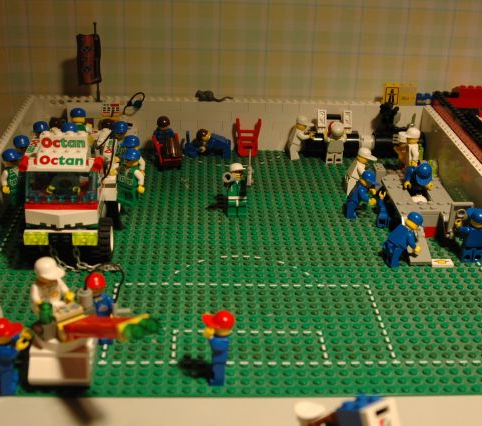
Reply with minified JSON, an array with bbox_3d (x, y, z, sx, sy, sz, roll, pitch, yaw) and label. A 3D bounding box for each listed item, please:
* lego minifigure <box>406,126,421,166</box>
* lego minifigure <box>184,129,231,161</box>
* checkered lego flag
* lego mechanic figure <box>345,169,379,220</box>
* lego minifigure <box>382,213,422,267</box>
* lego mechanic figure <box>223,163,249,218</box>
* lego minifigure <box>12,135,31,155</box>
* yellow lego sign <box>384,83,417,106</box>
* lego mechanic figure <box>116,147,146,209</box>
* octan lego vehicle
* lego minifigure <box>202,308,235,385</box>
[{"bbox_3d":[0.151,-0.057,0.737,0.017,0.042,0.023,5,25,6],"label":"lego minifigure"},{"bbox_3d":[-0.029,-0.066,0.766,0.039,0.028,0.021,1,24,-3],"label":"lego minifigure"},{"bbox_3d":[-0.137,-0.136,0.737,0.021,0.071,0.007,1,25,-3],"label":"checkered lego flag"},{"bbox_3d":[0.098,-0.016,0.656,0.027,0.036,0.021,1,24,-3],"label":"lego mechanic figure"},{"bbox_3d":[0.115,0.019,0.580,0.029,0.037,0.021,-9,28,-23],"label":"lego minifigure"},{"bbox_3d":[-0.004,-0.017,0.641,0.023,0.043,0.016,-1,25,-7],"label":"lego mechanic figure"},{"bbox_3d":[-0.162,-0.039,0.619,0.017,0.042,0.024,12,27,19],"label":"lego minifigure"},{"bbox_3d":[0.150,-0.113,0.772,0.032,0.021,0.008,1,25,-3],"label":"yellow lego sign"},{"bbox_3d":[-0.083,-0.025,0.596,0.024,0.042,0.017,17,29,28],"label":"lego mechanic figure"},{"bbox_3d":[-0.122,-0.025,0.591,0.062,0.091,0.128,1,25,-3],"label":"octan lego vehicle"},{"bbox_3d":[-0.015,0.073,0.443,0.018,0.042,0.022,5,25,6],"label":"lego minifigure"}]

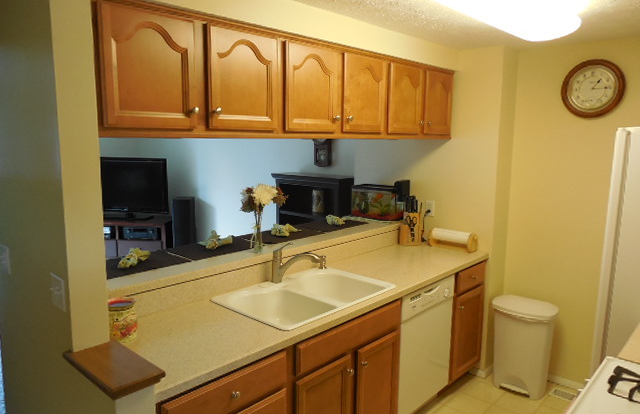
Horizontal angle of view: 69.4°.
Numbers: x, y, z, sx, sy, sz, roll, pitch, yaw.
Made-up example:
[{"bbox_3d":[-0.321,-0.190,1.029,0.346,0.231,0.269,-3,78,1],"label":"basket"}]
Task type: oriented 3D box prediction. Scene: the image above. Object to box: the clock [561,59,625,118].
[{"bbox_3d":[1.710,-0.741,2.895,0.360,0.360,0.050,8,11,43],"label":"clock"}]

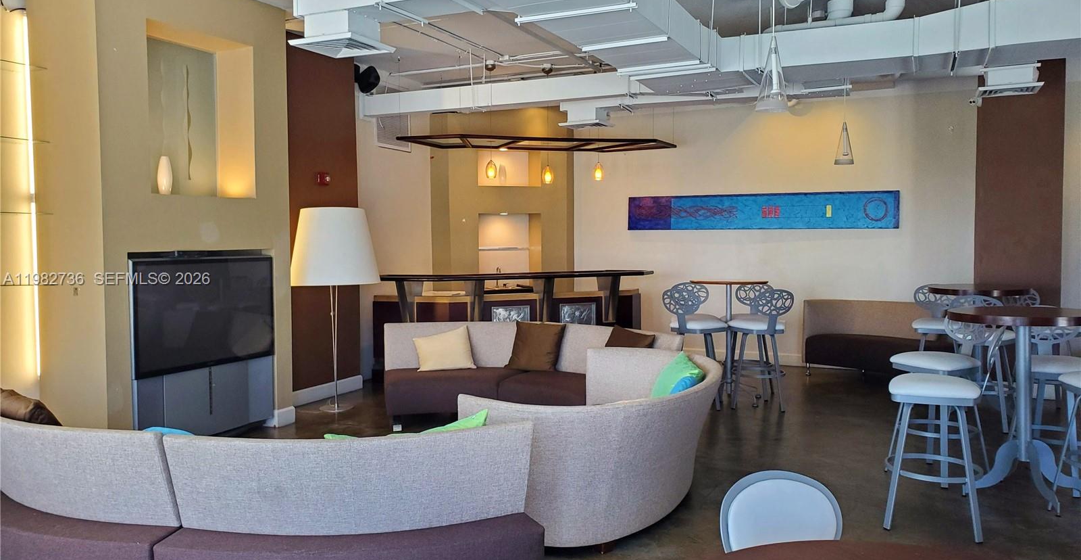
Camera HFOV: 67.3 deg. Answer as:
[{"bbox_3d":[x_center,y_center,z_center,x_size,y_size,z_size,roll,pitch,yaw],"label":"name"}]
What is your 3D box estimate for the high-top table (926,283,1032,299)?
[{"bbox_3d":[3.709,0.589,6.876,0.880,1.055,0.880,1,3,25],"label":"high-top table"}]

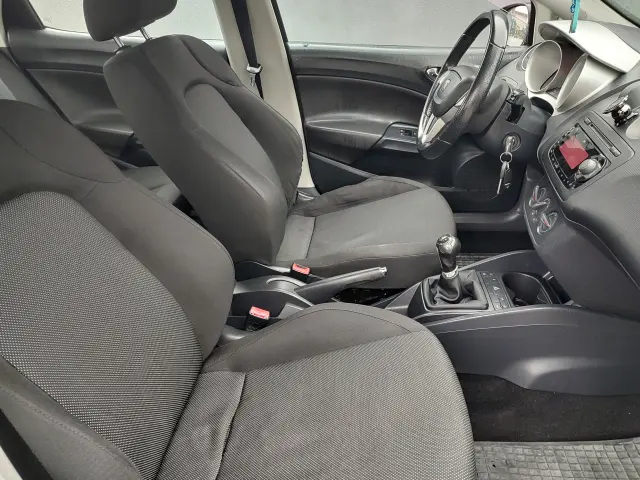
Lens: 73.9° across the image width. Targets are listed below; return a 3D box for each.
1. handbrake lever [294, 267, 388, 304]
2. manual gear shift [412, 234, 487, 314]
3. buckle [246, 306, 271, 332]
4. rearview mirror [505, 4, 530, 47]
[{"bbox_3d":[0.045,0.094,0.884,0.205,0.043,0.034,-16,21,9],"label":"handbrake lever"},{"bbox_3d":[0.262,0.052,0.868,0.148,0.140,0.135,-6,22,5],"label":"manual gear shift"},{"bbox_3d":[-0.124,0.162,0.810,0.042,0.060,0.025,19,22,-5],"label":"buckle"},{"bbox_3d":[0.692,-0.738,1.465,0.090,0.145,0.200,-3,22,-7],"label":"rearview mirror"}]

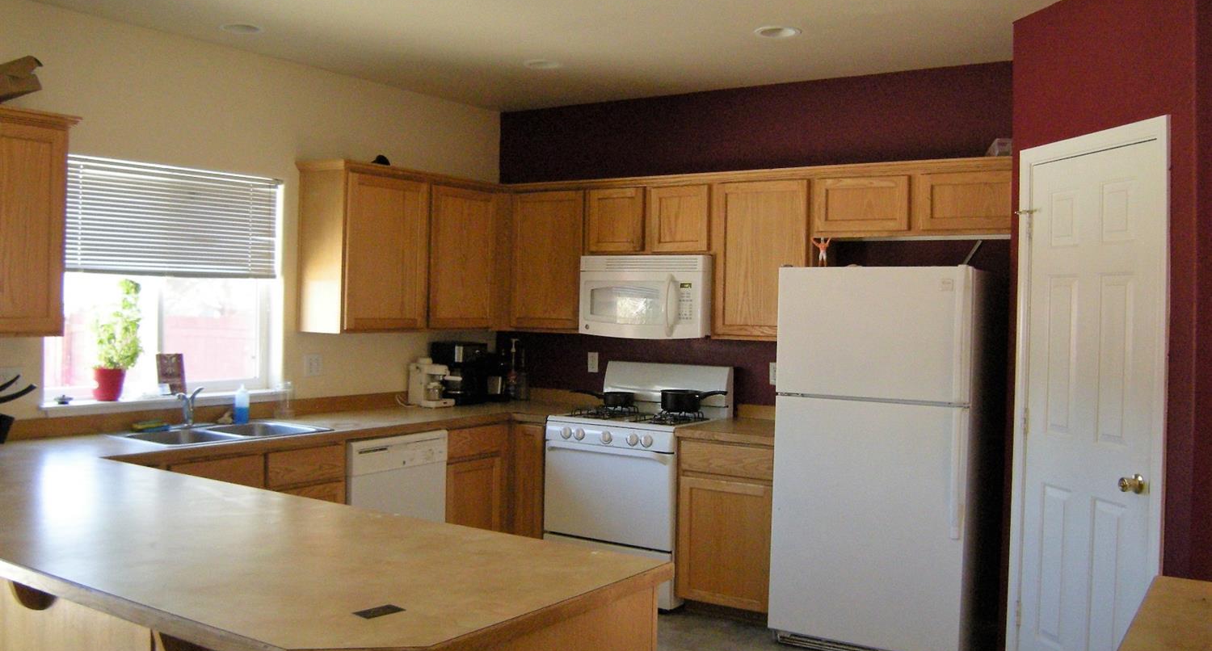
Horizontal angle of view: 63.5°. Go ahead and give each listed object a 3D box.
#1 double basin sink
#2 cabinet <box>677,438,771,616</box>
[{"bbox_3d":[-1.652,0.544,4.155,0.538,0.190,0.825,2,2,34],"label":"double basin sink"},{"bbox_3d":[0.726,0.920,4.731,0.523,0.780,0.610,2,1,34],"label":"cabinet"}]

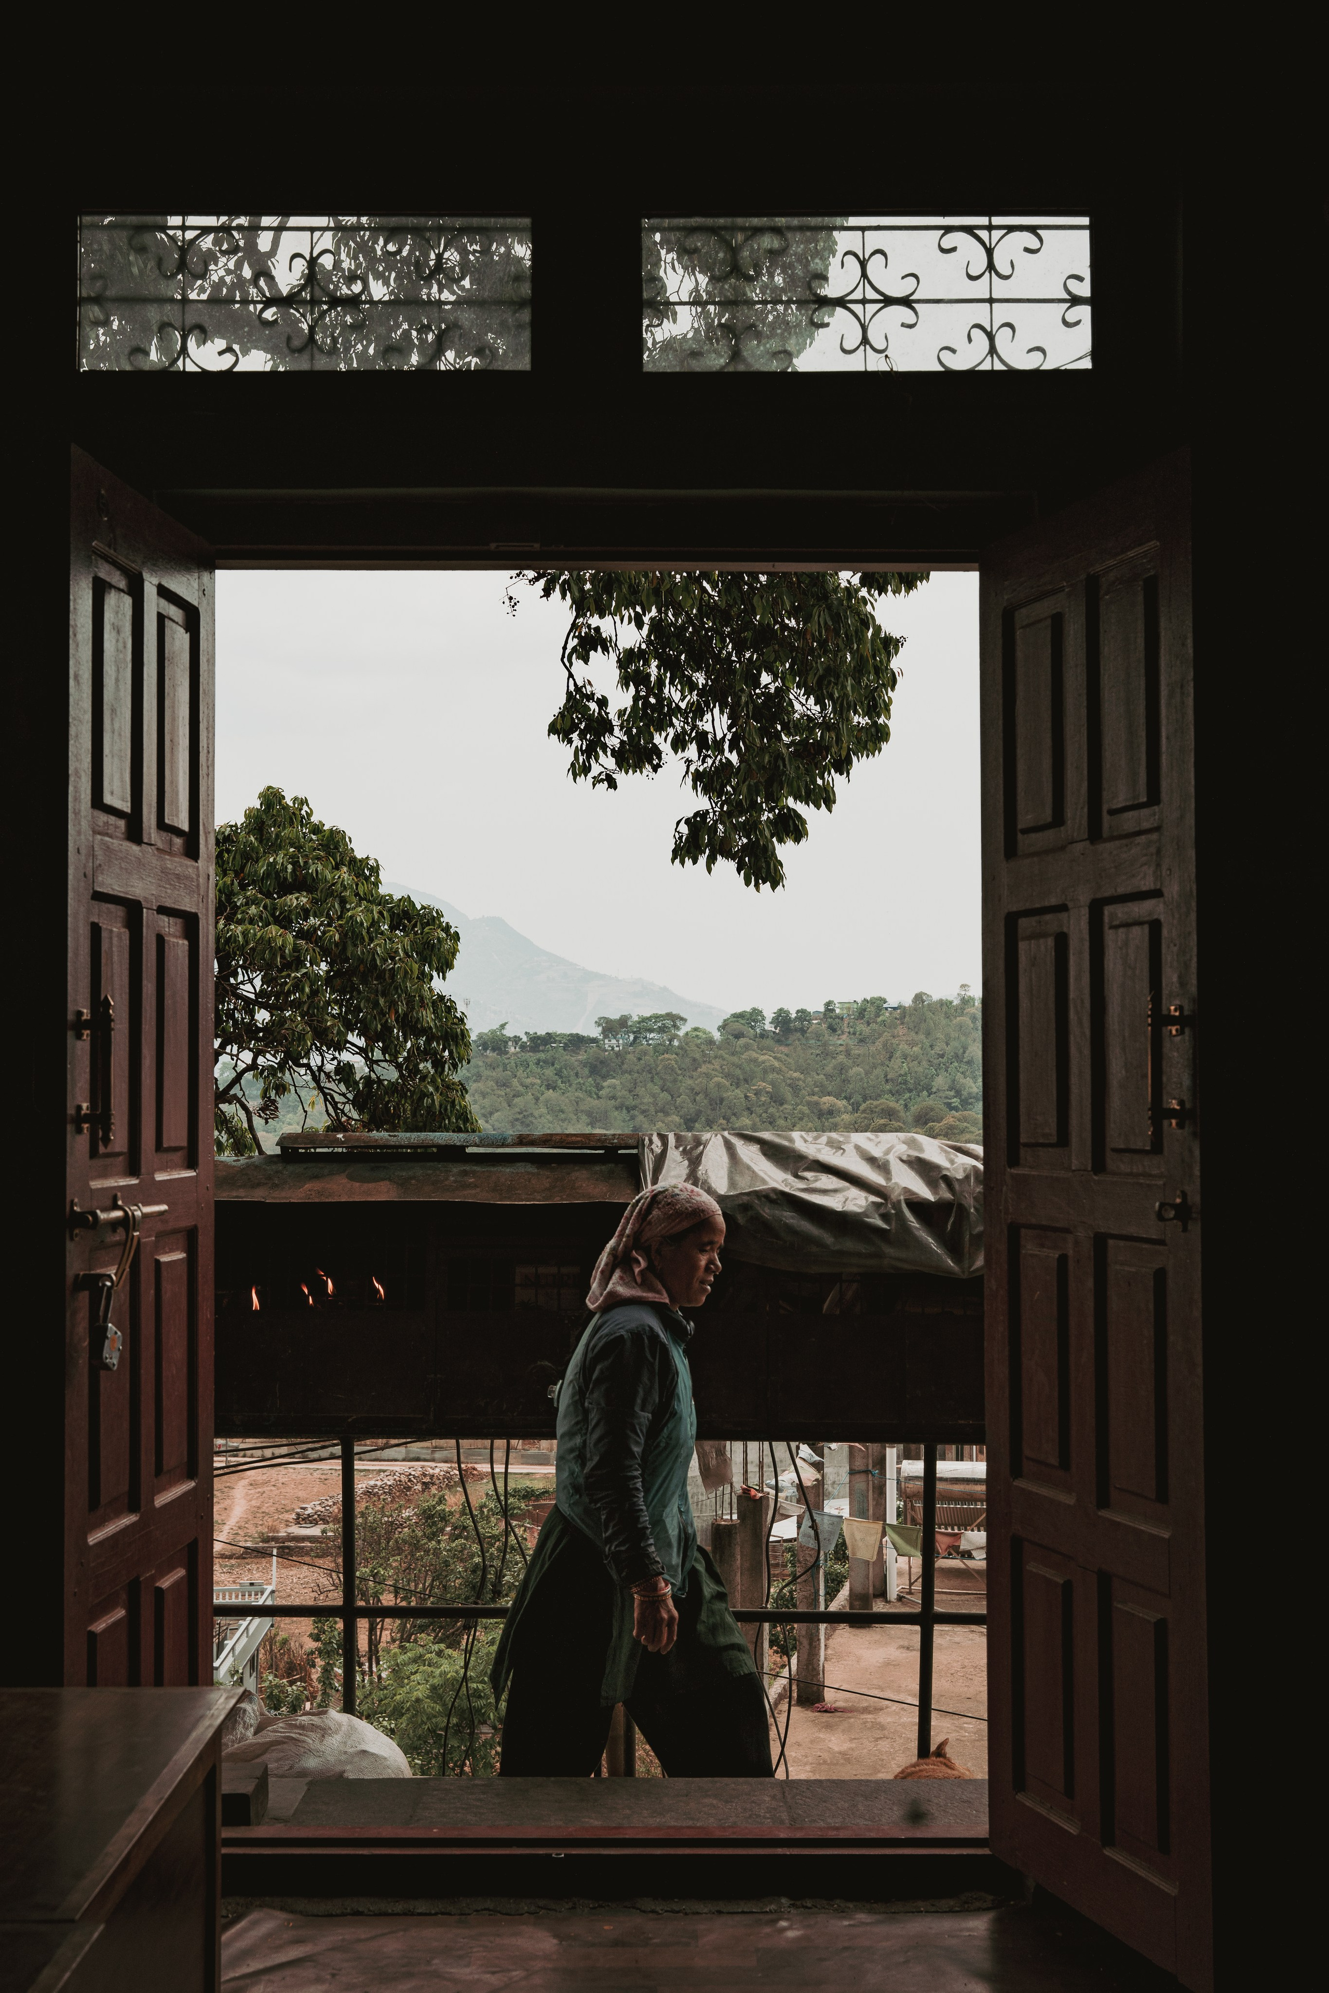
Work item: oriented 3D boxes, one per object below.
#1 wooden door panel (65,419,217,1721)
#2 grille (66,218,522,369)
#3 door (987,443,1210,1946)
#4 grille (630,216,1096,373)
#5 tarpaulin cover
[{"bbox_3d":[-0.756,0.298,3.160,0.050,2.030,0.593,0,-2,7],"label":"wooden door panel"},{"bbox_3d":[-0.580,-1.133,3.568,0.744,0.266,0.025,0,-2,0],"label":"grille"},{"bbox_3d":[0.619,0.296,3.182,0.050,2.030,0.593,1,-2,-20],"label":"door"},{"bbox_3d":[0.326,-1.132,3.568,0.731,0.268,0.025,0,-2,0],"label":"grille"},{"bbox_3d":[0.393,0.466,5.085,0.891,0.304,0.650,0,-2,0],"label":"tarpaulin cover"}]

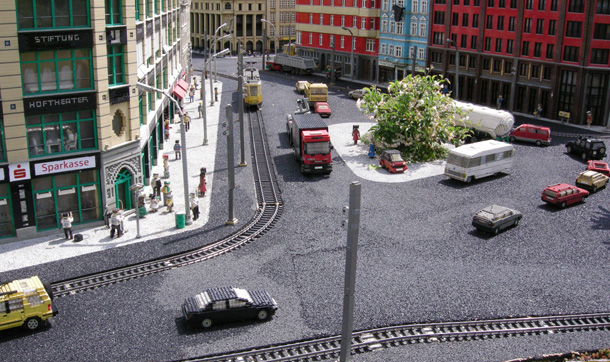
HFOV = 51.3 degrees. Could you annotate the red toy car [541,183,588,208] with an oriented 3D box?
[{"bbox_3d":[1.046,0.052,2.546,0.195,0.063,0.078,-10,20,-34],"label":"red toy car"}]

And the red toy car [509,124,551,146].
[{"bbox_3d":[1.275,-0.264,3.605,0.210,0.092,0.090,4,17,9],"label":"red toy car"}]

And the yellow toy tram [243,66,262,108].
[{"bbox_3d":[-0.394,-0.686,4.747,0.117,0.180,0.800,-1,17,-6],"label":"yellow toy tram"}]

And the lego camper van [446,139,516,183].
[{"bbox_3d":[0.805,-0.100,2.928,0.330,0.132,0.118,-11,21,-37],"label":"lego camper van"}]

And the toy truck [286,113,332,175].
[{"bbox_3d":[0.030,-0.189,3.066,0.130,0.190,0.443,-1,17,-7],"label":"toy truck"}]

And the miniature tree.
[{"bbox_3d":[0.593,-0.377,3.388,0.590,0.395,0.560,1,16,0],"label":"miniature tree"}]

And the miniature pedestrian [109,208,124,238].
[{"bbox_3d":[-0.619,0.137,2.068,0.046,0.097,0.035,3,16,5],"label":"miniature pedestrian"}]

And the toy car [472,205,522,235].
[{"bbox_3d":[0.691,0.130,2.266,0.190,0.056,0.081,-13,22,-40],"label":"toy car"}]

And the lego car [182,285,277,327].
[{"bbox_3d":[-0.183,0.309,1.573,0.230,0.066,0.080,-4,17,-17],"label":"lego car"}]

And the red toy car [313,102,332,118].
[{"bbox_3d":[0.125,-0.483,4.292,0.088,0.067,0.200,-1,17,-9],"label":"red toy car"}]

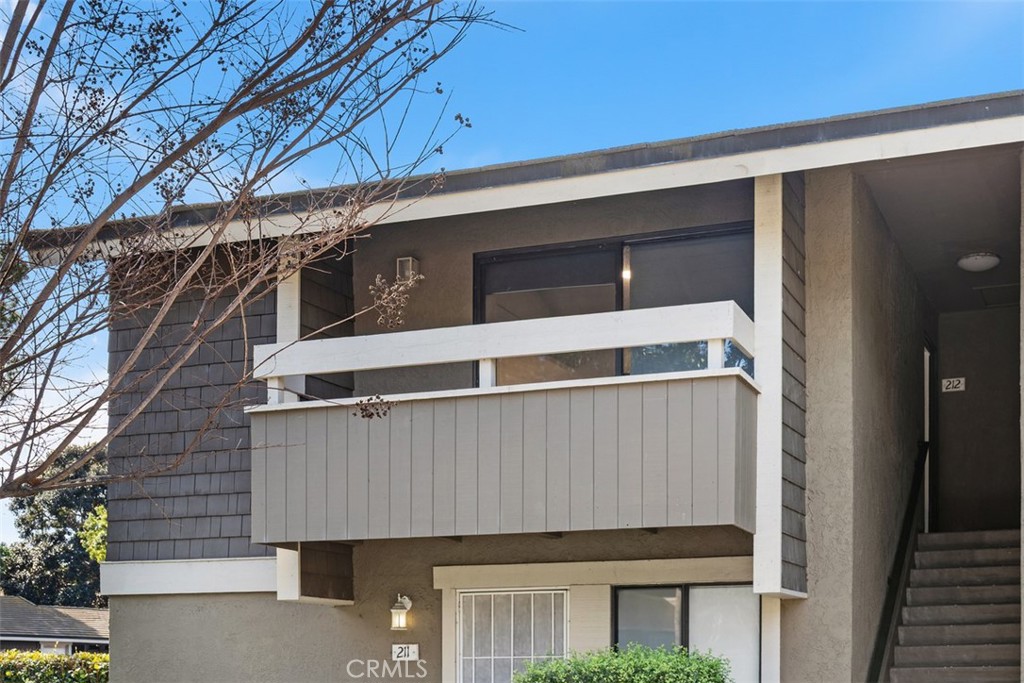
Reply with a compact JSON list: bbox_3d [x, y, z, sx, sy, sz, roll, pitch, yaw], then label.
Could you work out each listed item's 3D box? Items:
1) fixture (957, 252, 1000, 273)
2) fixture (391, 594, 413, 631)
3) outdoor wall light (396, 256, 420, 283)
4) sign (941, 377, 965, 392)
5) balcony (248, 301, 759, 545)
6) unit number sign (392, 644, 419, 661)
[{"bbox_3d":[4.663,-0.795,14.217,0.412,0.118,0.412,-5,-15,23],"label":"fixture"},{"bbox_3d":[-0.915,2.242,11.787,0.154,0.299,0.235,-5,-15,23],"label":"fixture"},{"bbox_3d":[-0.909,-0.615,12.515,0.142,0.235,0.172,-5,-15,23],"label":"outdoor wall light"},{"bbox_3d":[4.877,0.482,15.706,0.240,0.134,0.020,-5,-15,23],"label":"sign"},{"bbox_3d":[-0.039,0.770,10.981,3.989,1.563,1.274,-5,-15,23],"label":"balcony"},{"bbox_3d":[-0.889,2.584,11.813,0.240,0.129,0.020,-5,-15,23],"label":"unit number sign"}]

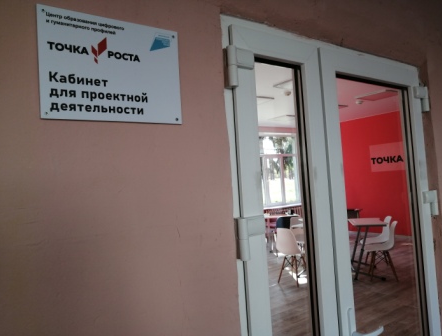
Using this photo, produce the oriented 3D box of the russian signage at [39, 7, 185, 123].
[{"bbox_3d":[-0.299,-0.281,1.004,0.400,0.297,0.010,-2,-3,-33],"label":"russian signage"}]

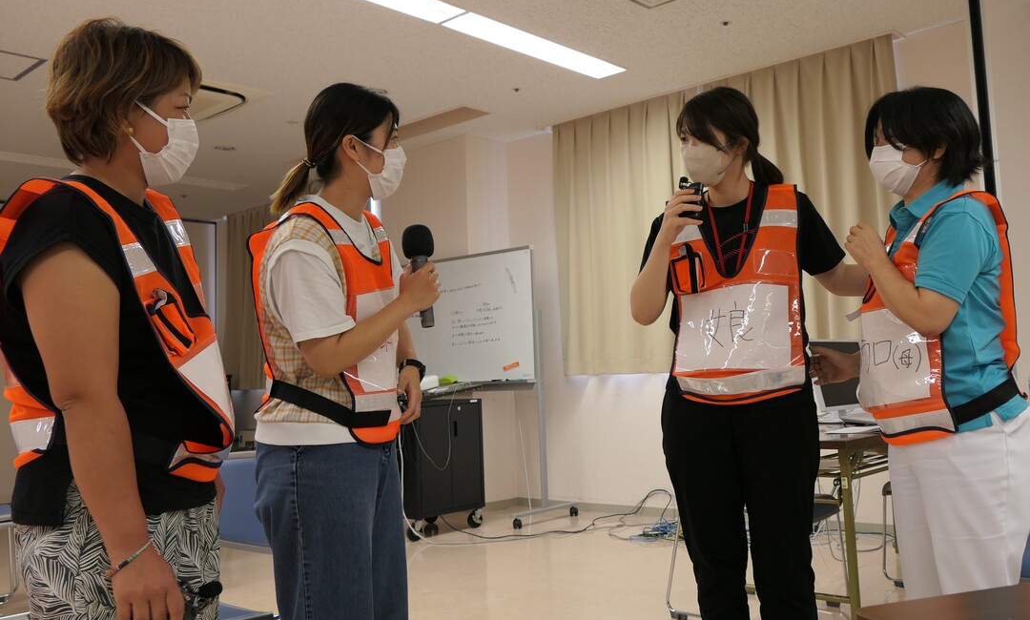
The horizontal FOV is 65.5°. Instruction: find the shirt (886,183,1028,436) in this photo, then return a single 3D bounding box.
[{"bbox_3d":[0.978,-0.005,1.800,0.300,0.570,0.430,-2,-5,0],"label":"shirt"}]

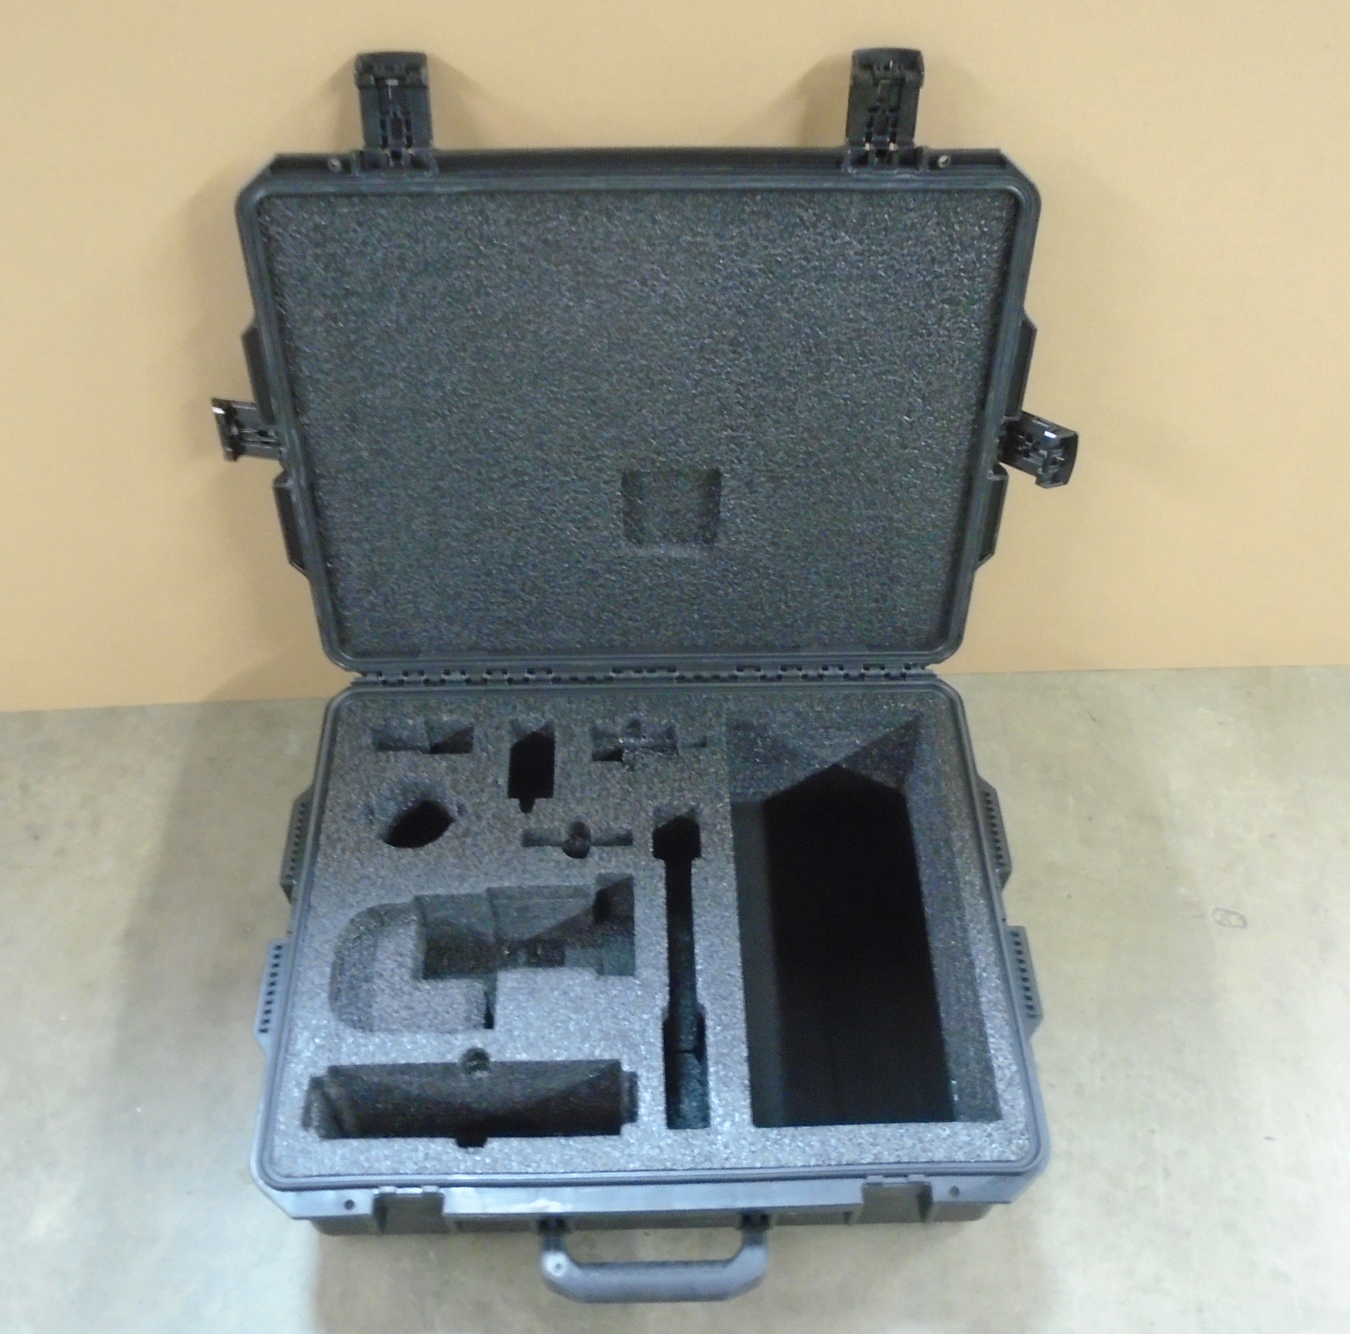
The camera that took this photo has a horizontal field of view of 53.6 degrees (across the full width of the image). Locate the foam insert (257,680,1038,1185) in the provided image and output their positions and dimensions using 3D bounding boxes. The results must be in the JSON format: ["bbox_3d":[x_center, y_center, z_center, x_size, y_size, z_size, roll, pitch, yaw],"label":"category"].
[{"bbox_3d":[-0.022,0.241,1.165,0.560,0.150,0.429,-1,53,-1],"label":"foam insert"}]

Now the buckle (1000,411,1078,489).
[{"bbox_3d":[0.298,-0.183,1.109,0.069,0.047,0.021,31,48,32],"label":"buckle"}]

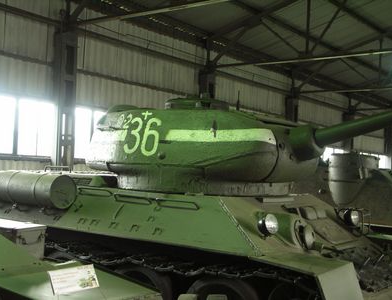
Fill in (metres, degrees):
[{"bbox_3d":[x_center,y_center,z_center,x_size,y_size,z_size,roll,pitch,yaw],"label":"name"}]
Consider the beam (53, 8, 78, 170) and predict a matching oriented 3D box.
[{"bbox_3d":[-3.007,-0.511,12.739,0.278,5.449,0.407,0,-4,38],"label":"beam"}]

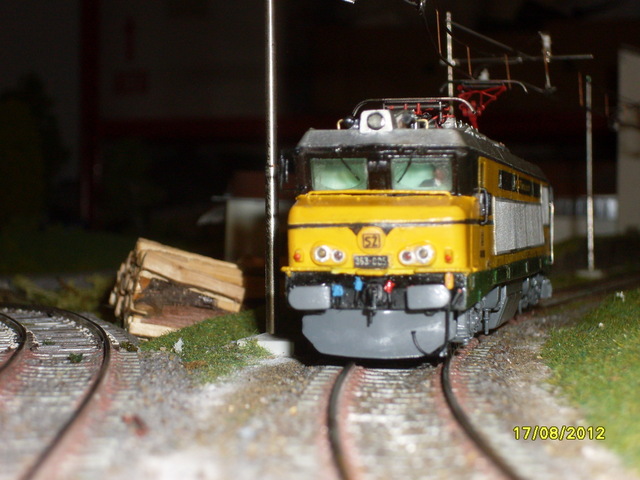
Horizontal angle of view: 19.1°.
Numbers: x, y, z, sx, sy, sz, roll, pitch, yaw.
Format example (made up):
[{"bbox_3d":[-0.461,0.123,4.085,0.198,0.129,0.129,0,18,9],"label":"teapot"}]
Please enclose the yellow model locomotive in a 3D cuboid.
[{"bbox_3d":[0.030,-0.004,0.432,0.035,0.053,0.230,0,0,11],"label":"yellow model locomotive"}]

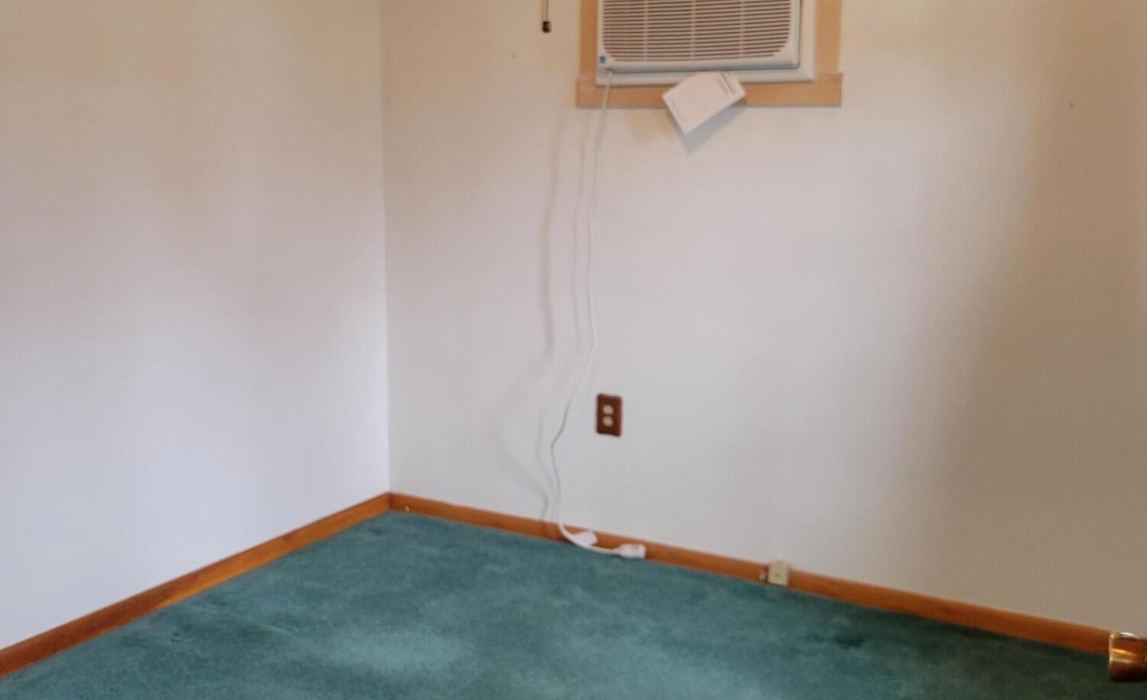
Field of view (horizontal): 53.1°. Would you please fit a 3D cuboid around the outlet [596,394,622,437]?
[{"bbox_3d":[0.116,0.216,3.762,0.087,0.130,0.012,6,11,29],"label":"outlet"}]

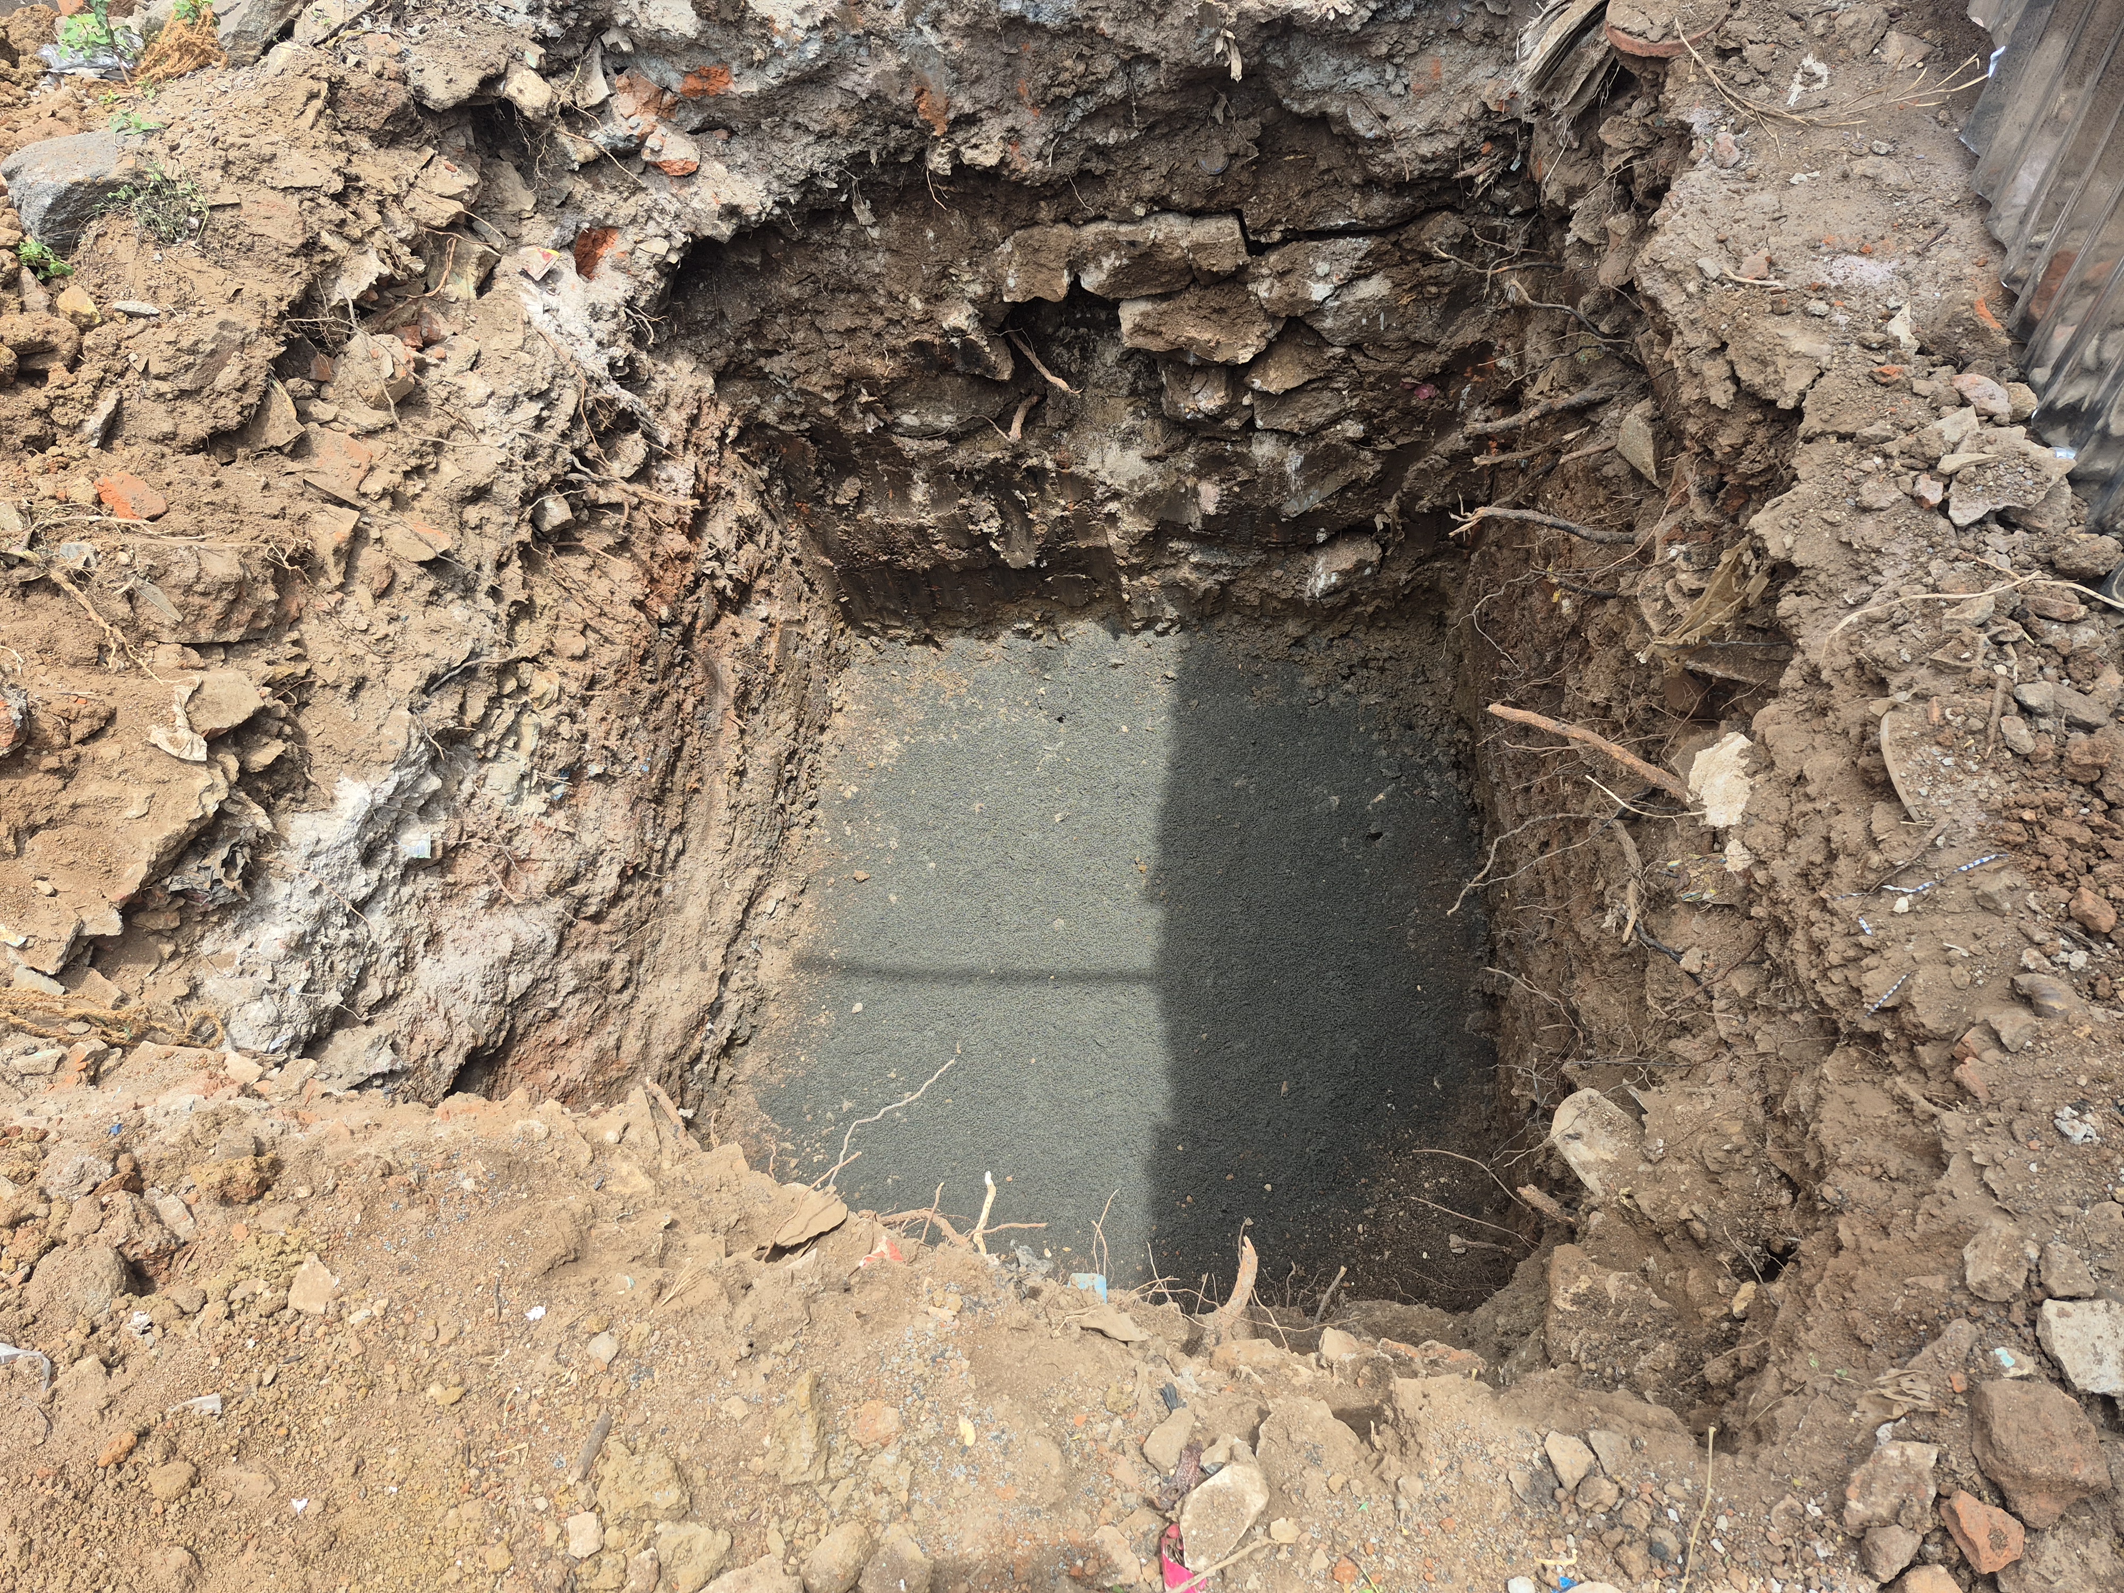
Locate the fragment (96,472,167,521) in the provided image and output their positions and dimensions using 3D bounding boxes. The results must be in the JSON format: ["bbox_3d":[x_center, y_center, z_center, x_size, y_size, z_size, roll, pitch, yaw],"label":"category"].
[{"bbox_3d":[-1.186,-0.382,1.800,0.088,0.040,0.062,21,64,11],"label":"fragment"}]

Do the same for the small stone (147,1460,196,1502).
[{"bbox_3d":[-0.801,0.615,1.270,0.040,0.020,0.032,-15,63,-8],"label":"small stone"}]

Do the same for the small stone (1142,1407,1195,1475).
[{"bbox_3d":[0.100,0.588,1.295,0.030,0.023,0.056,35,67,17],"label":"small stone"}]

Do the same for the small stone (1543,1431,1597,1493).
[{"bbox_3d":[0.460,0.602,1.277,0.037,0.024,0.052,-16,63,-8],"label":"small stone"}]

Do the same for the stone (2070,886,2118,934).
[{"bbox_3d":[1.171,0.130,1.600,0.041,0.024,0.032,41,69,19],"label":"stone"}]

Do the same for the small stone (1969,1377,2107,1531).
[{"bbox_3d":[0.861,0.578,1.244,0.092,0.069,0.115,-24,65,-12],"label":"small stone"}]

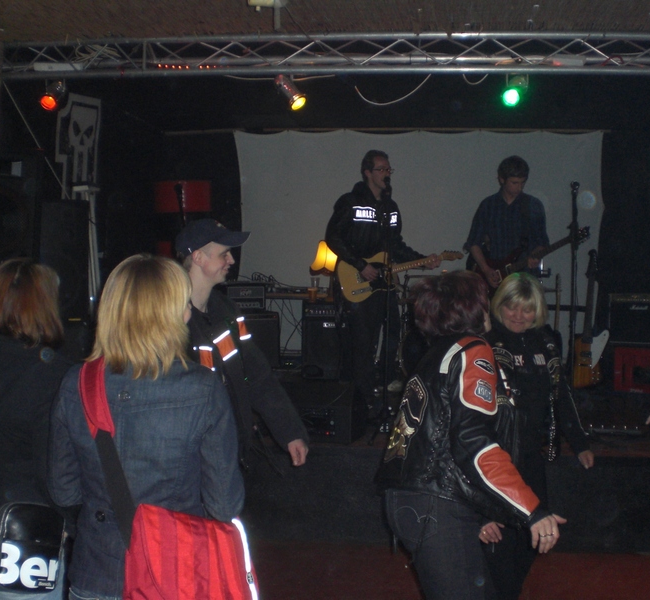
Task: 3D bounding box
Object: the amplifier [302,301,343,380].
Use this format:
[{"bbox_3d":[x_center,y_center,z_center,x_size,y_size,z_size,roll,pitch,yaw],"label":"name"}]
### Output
[{"bbox_3d":[0.021,0.352,7.450,0.430,0.640,0.330,1,2,6],"label":"amplifier"}]

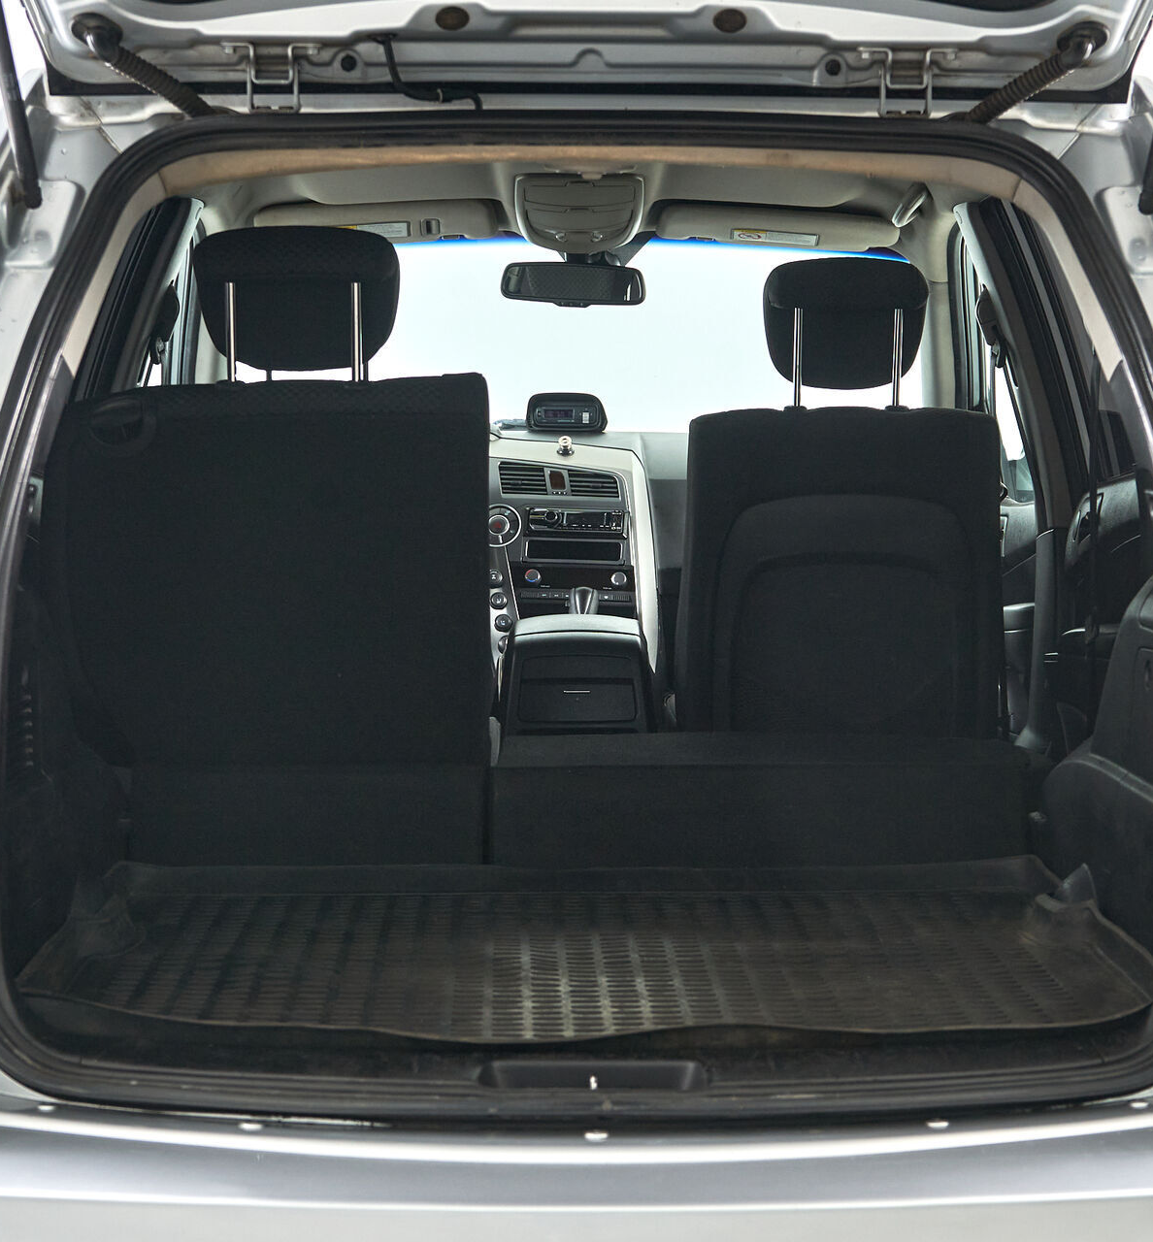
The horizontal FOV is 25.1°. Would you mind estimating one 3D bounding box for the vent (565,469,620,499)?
[{"bbox_3d":[0.033,-0.263,4.950,0.102,0.058,0.035,0,-9,-1],"label":"vent"}]

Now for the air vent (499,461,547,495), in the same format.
[{"bbox_3d":[-0.102,-0.273,4.950,0.094,0.059,0.035,0,-9,-1],"label":"air vent"}]

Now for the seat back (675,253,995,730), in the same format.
[{"bbox_3d":[0.392,-0.143,3.939,0.480,0.790,0.260,0,20,-1],"label":"seat back"}]

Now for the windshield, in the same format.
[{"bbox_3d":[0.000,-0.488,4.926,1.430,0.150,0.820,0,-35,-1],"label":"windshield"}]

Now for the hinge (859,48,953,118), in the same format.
[{"bbox_3d":[0.302,-0.493,2.370,0.086,0.066,0.070,0,6,-1],"label":"hinge"}]

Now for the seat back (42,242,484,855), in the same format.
[{"bbox_3d":[-0.358,-0.088,3.033,0.510,0.730,0.230,0,16,-1],"label":"seat back"}]

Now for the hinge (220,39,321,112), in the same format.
[{"bbox_3d":[-0.280,-0.499,2.370,0.091,0.066,0.070,0,6,-1],"label":"hinge"}]

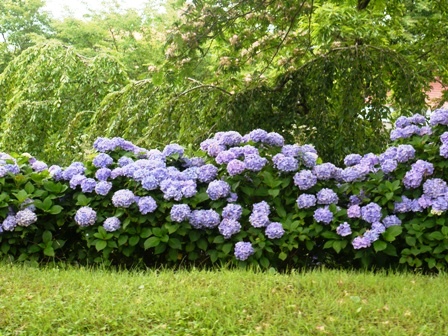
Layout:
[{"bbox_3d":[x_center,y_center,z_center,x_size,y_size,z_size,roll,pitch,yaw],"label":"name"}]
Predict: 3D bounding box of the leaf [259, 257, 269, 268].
[{"bbox_3d":[0.309,0.708,6.400,0.079,0.090,0.050,0,5,0],"label":"leaf"}]

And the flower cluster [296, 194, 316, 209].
[{"bbox_3d":[0.632,0.255,6.500,0.152,0.114,0.145,0,5,0],"label":"flower cluster"}]

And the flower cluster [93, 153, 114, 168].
[{"bbox_3d":[-1.023,-0.061,7.250,0.170,0.126,0.150,0,4,0],"label":"flower cluster"}]

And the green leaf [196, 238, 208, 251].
[{"bbox_3d":[-0.171,0.609,6.800,0.091,0.105,0.045,0,-24,0],"label":"green leaf"}]

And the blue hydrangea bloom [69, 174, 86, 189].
[{"bbox_3d":[-1.194,0.110,6.950,0.138,0.118,0.140,0,5,0],"label":"blue hydrangea bloom"}]

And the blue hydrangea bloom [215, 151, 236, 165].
[{"bbox_3d":[0.017,-0.081,6.750,0.164,0.111,0.155,0,5,0],"label":"blue hydrangea bloom"}]

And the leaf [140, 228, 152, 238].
[{"bbox_3d":[-0.619,0.521,6.800,0.092,0.076,0.060,0,5,0],"label":"leaf"}]

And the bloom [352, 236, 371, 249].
[{"bbox_3d":[1.002,0.544,6.200,0.138,0.092,0.131,0,5,0],"label":"bloom"}]

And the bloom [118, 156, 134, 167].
[{"bbox_3d":[-0.841,-0.047,7.350,0.133,0.108,0.130,0,5,0],"label":"bloom"}]

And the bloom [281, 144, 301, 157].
[{"bbox_3d":[0.575,-0.139,7.300,0.158,0.110,0.150,0,4,0],"label":"bloom"}]

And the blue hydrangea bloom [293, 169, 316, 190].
[{"bbox_3d":[0.655,0.102,6.950,0.189,0.163,0.180,0,6,0],"label":"blue hydrangea bloom"}]

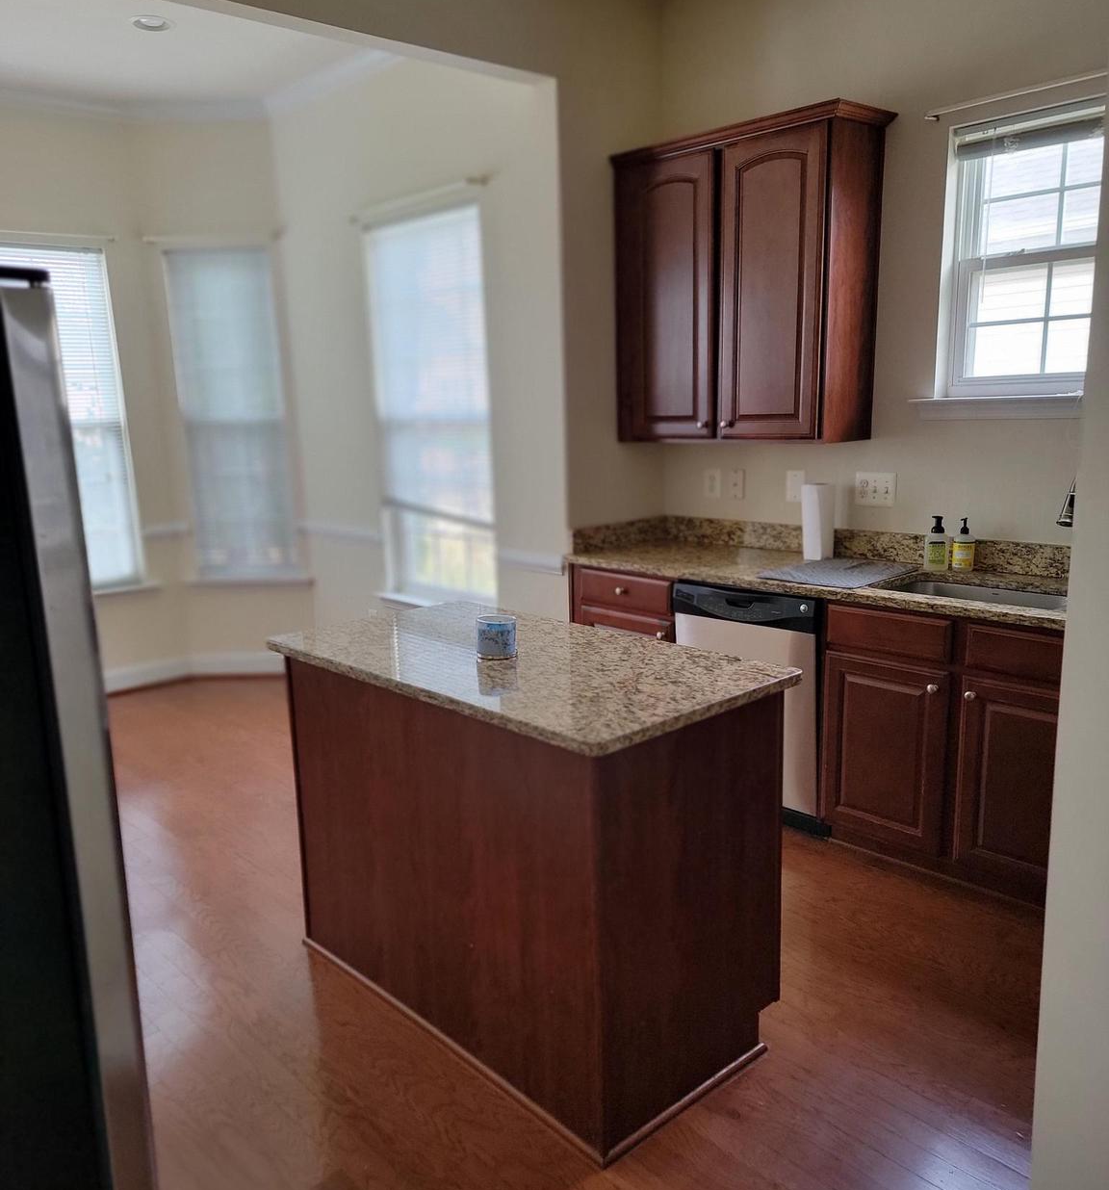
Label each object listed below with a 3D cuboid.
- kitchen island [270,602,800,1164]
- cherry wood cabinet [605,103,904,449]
[{"bbox_3d":[-0.100,0.589,2.655,0.677,0.896,1.282,-12,15,-41],"label":"kitchen island"},{"bbox_3d":[0.712,-1.141,3.884,0.350,1.097,1.035,-12,15,-41],"label":"cherry wood cabinet"}]

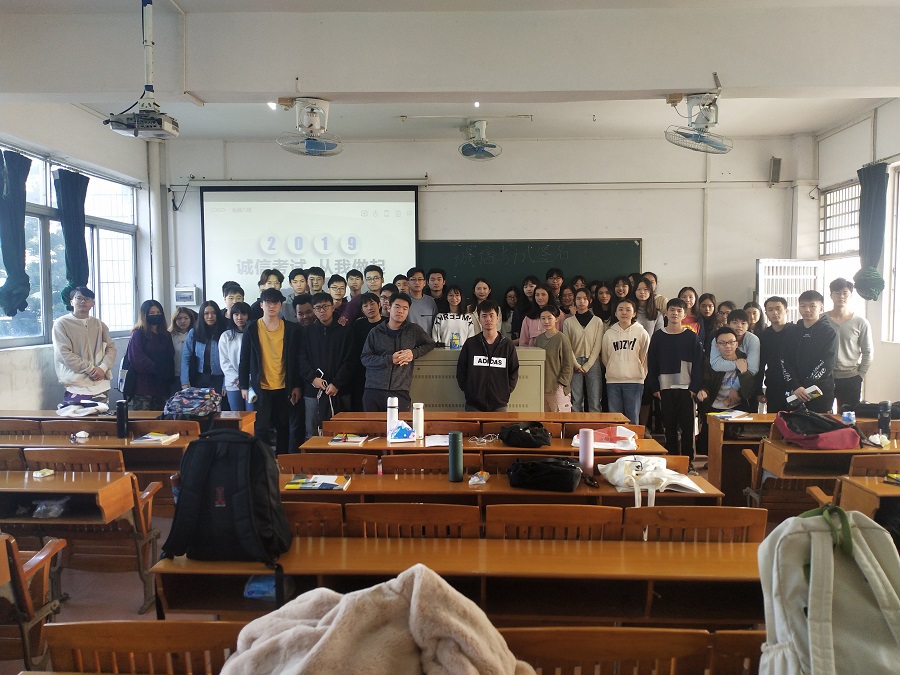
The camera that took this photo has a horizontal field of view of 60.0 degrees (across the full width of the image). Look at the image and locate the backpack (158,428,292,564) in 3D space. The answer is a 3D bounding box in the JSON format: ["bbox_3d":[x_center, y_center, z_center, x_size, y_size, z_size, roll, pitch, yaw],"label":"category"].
[{"bbox_3d":[-0.779,0.541,2.777,0.370,0.440,0.250,0,3,2],"label":"backpack"}]

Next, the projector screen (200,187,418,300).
[{"bbox_3d":[-1.626,-0.810,9.031,2.528,1.850,0.050,0,3,2],"label":"projector screen"}]

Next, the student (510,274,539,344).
[{"bbox_3d":[0.799,0.210,8.198,0.450,1.718,0.280,0,3,4],"label":"student"}]

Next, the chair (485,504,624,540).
[{"bbox_3d":[0.399,1.059,3.162,0.511,0.886,0.480,0,3,2],"label":"chair"}]

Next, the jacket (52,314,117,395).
[{"bbox_3d":[-3.299,0.132,7.020,0.530,0.700,0.330,-1,3,-19],"label":"jacket"}]

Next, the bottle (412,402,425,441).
[{"bbox_3d":[-0.207,0.550,5.161,0.071,0.228,0.071,0,3,0],"label":"bottle"}]

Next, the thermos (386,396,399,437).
[{"bbox_3d":[-0.371,0.529,5.100,0.072,0.275,0.072,0,3,0],"label":"thermos"}]

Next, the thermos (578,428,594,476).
[{"bbox_3d":[0.710,0.596,4.042,0.075,0.241,0.075,0,3,0],"label":"thermos"}]

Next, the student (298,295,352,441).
[{"bbox_3d":[-1.042,0.494,6.580,0.500,1.737,0.320,0,3,-6],"label":"student"}]

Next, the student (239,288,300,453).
[{"bbox_3d":[-1.479,0.460,6.428,0.520,1.720,0.300,0,3,-8],"label":"student"}]

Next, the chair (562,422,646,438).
[{"bbox_3d":[1.006,0.951,5.250,0.530,0.860,0.480,0,3,2],"label":"chair"}]

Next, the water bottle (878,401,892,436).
[{"bbox_3d":[2.797,0.546,5.011,0.075,0.250,0.075,0,3,2],"label":"water bottle"}]

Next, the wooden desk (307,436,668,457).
[{"bbox_3d":[0.196,1.039,4.875,2.210,0.758,0.384,0,3,2],"label":"wooden desk"}]

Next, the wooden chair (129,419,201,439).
[{"bbox_3d":[-1.920,0.978,5.522,0.520,0.870,0.500,0,3,2],"label":"wooden chair"}]

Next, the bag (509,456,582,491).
[{"bbox_3d":[0.470,0.663,3.855,0.320,0.126,0.180,1,3,14],"label":"bag"}]

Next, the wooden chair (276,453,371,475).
[{"bbox_3d":[-0.648,1.036,4.325,0.545,0.893,0.420,0,3,2],"label":"wooden chair"}]

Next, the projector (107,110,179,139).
[{"bbox_3d":[-1.791,-1.244,4.594,0.314,0.095,0.235,0,3,2],"label":"projector"}]

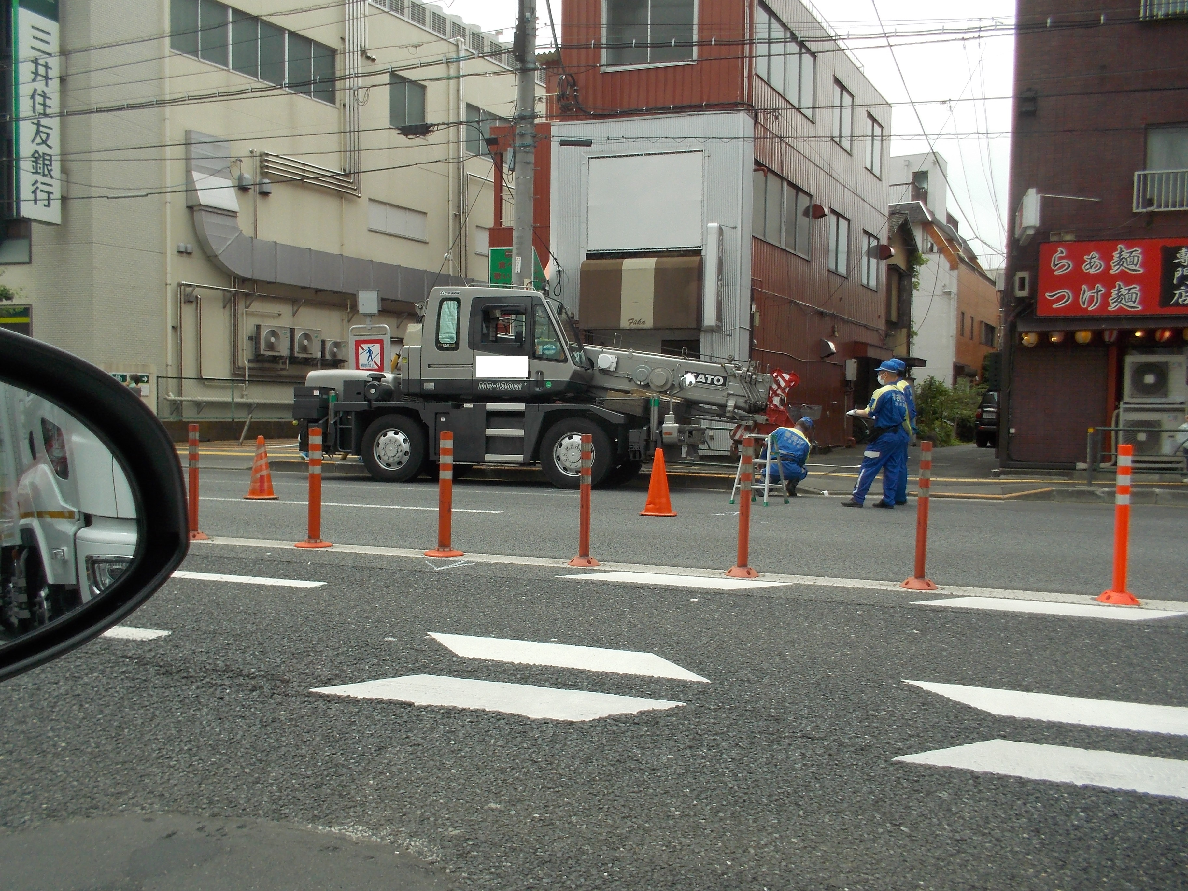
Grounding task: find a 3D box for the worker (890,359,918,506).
[{"bbox_3d":[3.700,-0.159,12.150,0.500,1.780,0.540,2,3,17],"label":"worker"}]

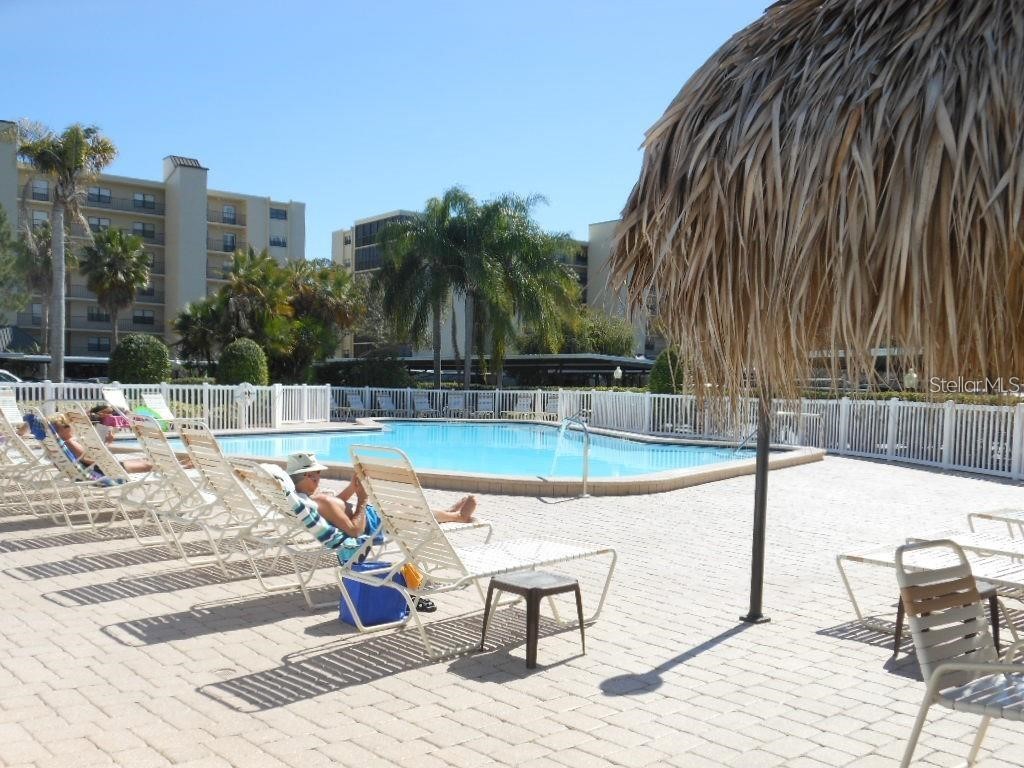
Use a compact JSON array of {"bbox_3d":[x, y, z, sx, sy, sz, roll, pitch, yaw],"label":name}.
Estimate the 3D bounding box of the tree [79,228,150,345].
[{"bbox_3d":[-23.617,-4.218,58.000,4.200,10.040,4.200,1,0,0],"label":"tree"}]

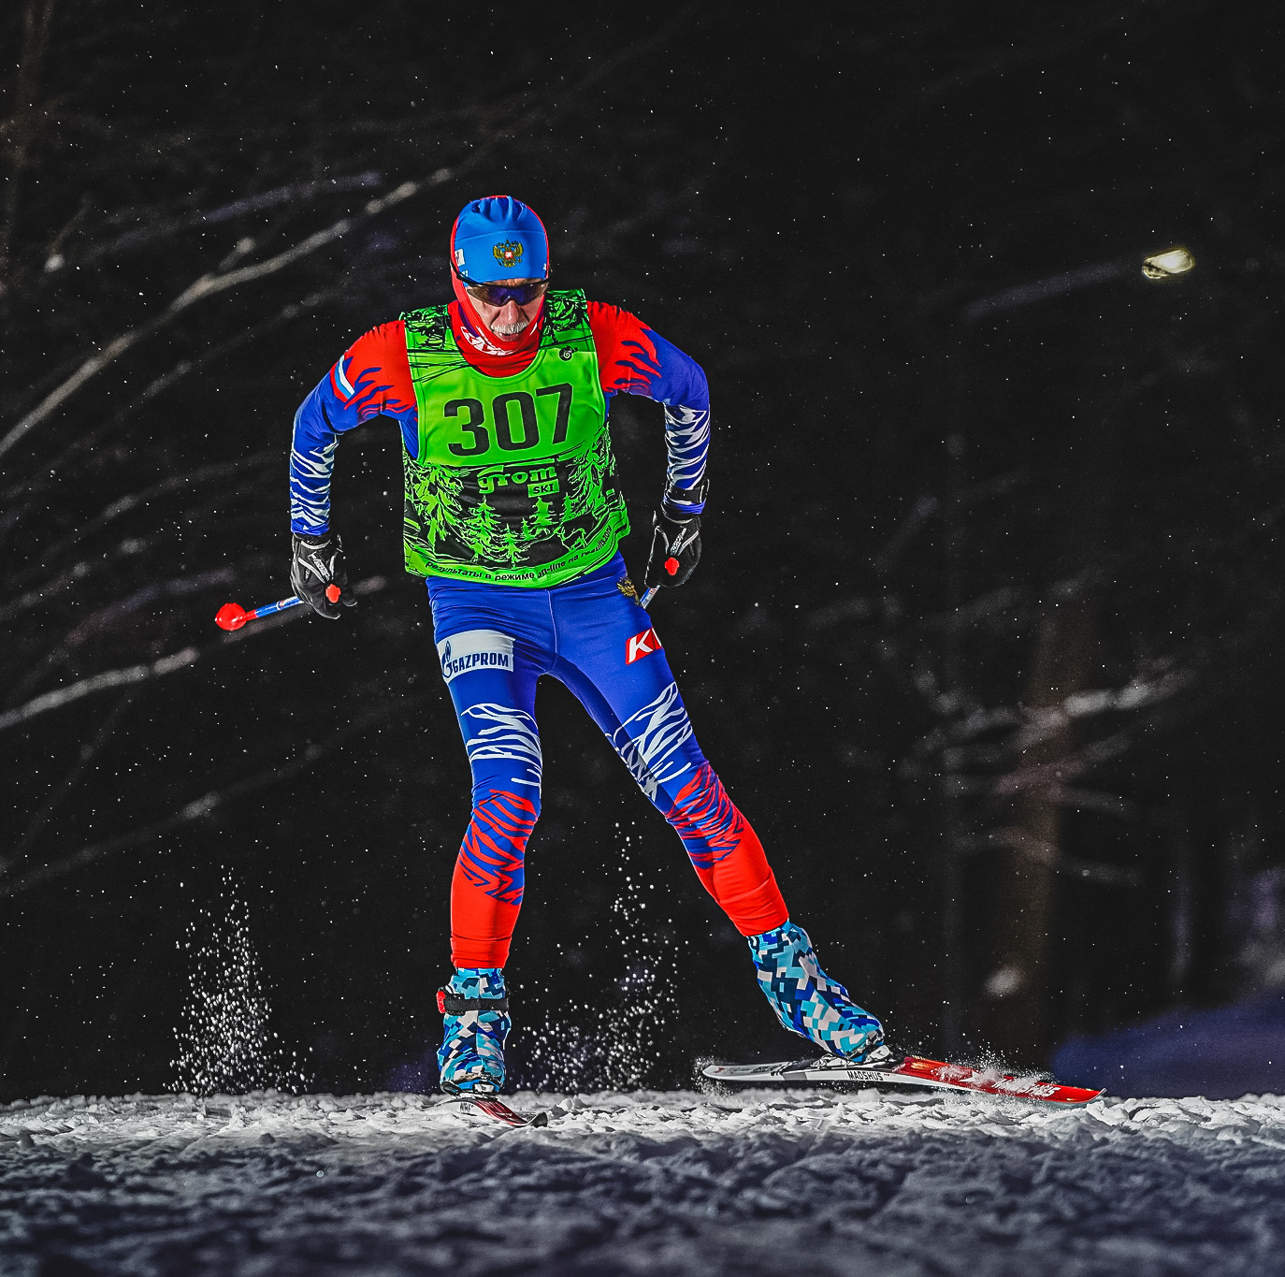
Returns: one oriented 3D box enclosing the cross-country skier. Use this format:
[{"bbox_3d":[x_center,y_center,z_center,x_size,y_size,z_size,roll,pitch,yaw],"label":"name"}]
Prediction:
[{"bbox_3d":[-0.095,0.012,18.900,1.070,1.600,0.830,1,0,-6],"label":"cross-country skier"}]

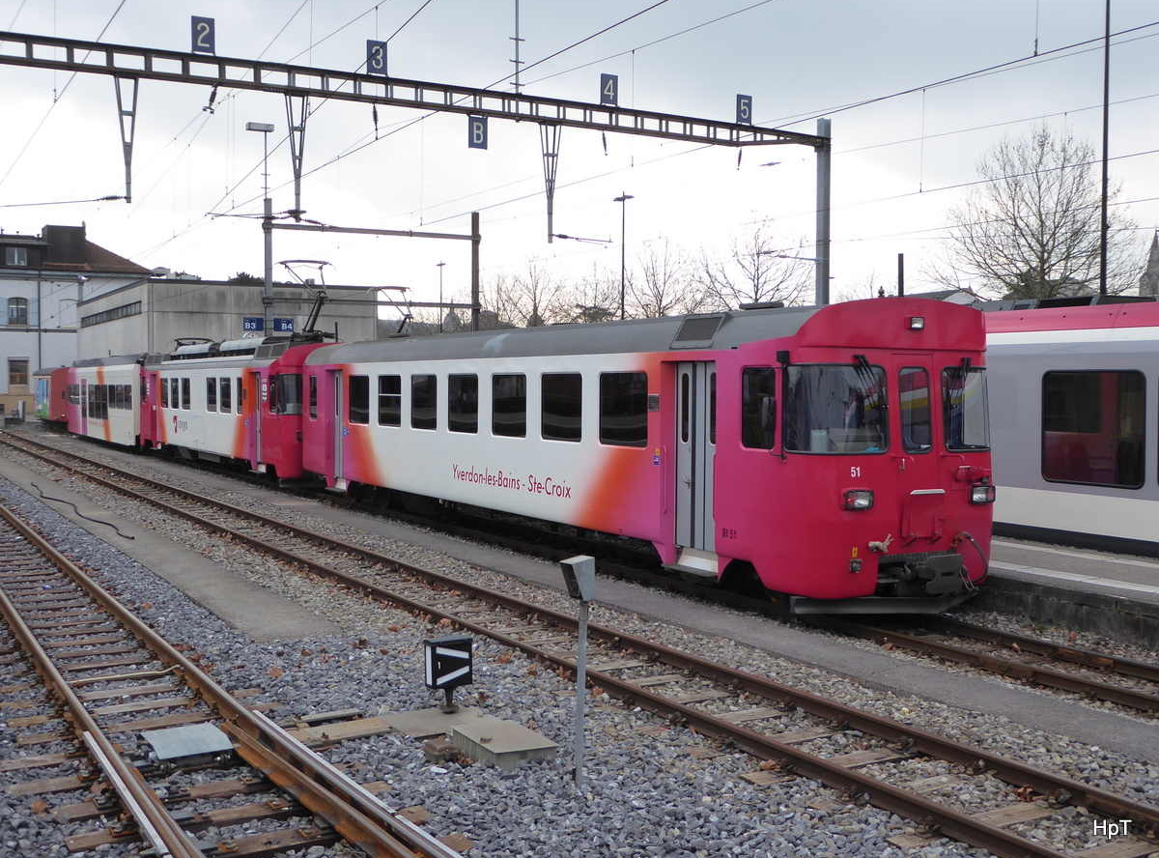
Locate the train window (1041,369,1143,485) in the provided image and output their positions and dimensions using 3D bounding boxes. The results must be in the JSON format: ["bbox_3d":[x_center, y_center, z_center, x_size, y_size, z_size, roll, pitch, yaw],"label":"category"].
[{"bbox_3d":[6.562,-0.016,16.704,0.060,1.450,1.570,-1,2,-29],"label":"train window"}]

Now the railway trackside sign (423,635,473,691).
[{"bbox_3d":[-1.020,1.826,10.254,0.350,0.375,0.175,-1,2,-29],"label":"railway trackside sign"}]

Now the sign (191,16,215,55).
[{"bbox_3d":[-7.175,-7.486,24.854,0.430,0.670,0.040,-1,2,-29],"label":"sign"}]

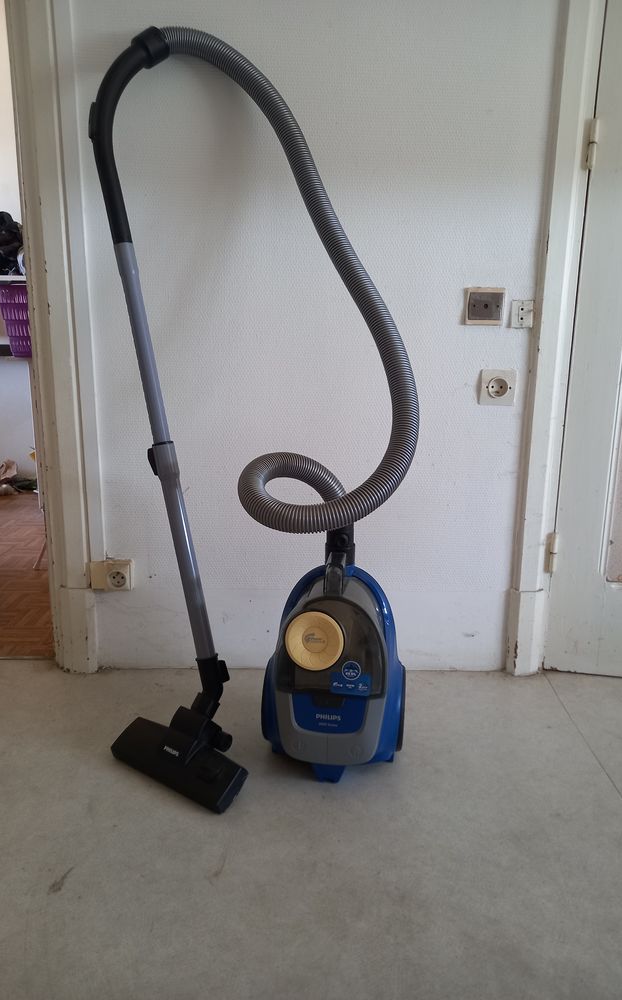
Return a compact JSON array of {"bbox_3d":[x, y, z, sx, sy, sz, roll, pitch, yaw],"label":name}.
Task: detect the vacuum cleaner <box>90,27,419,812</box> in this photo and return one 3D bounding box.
[{"bbox_3d":[-0.108,-0.164,1.261,0.592,1.310,0.433,1,14,2],"label":"vacuum cleaner"}]

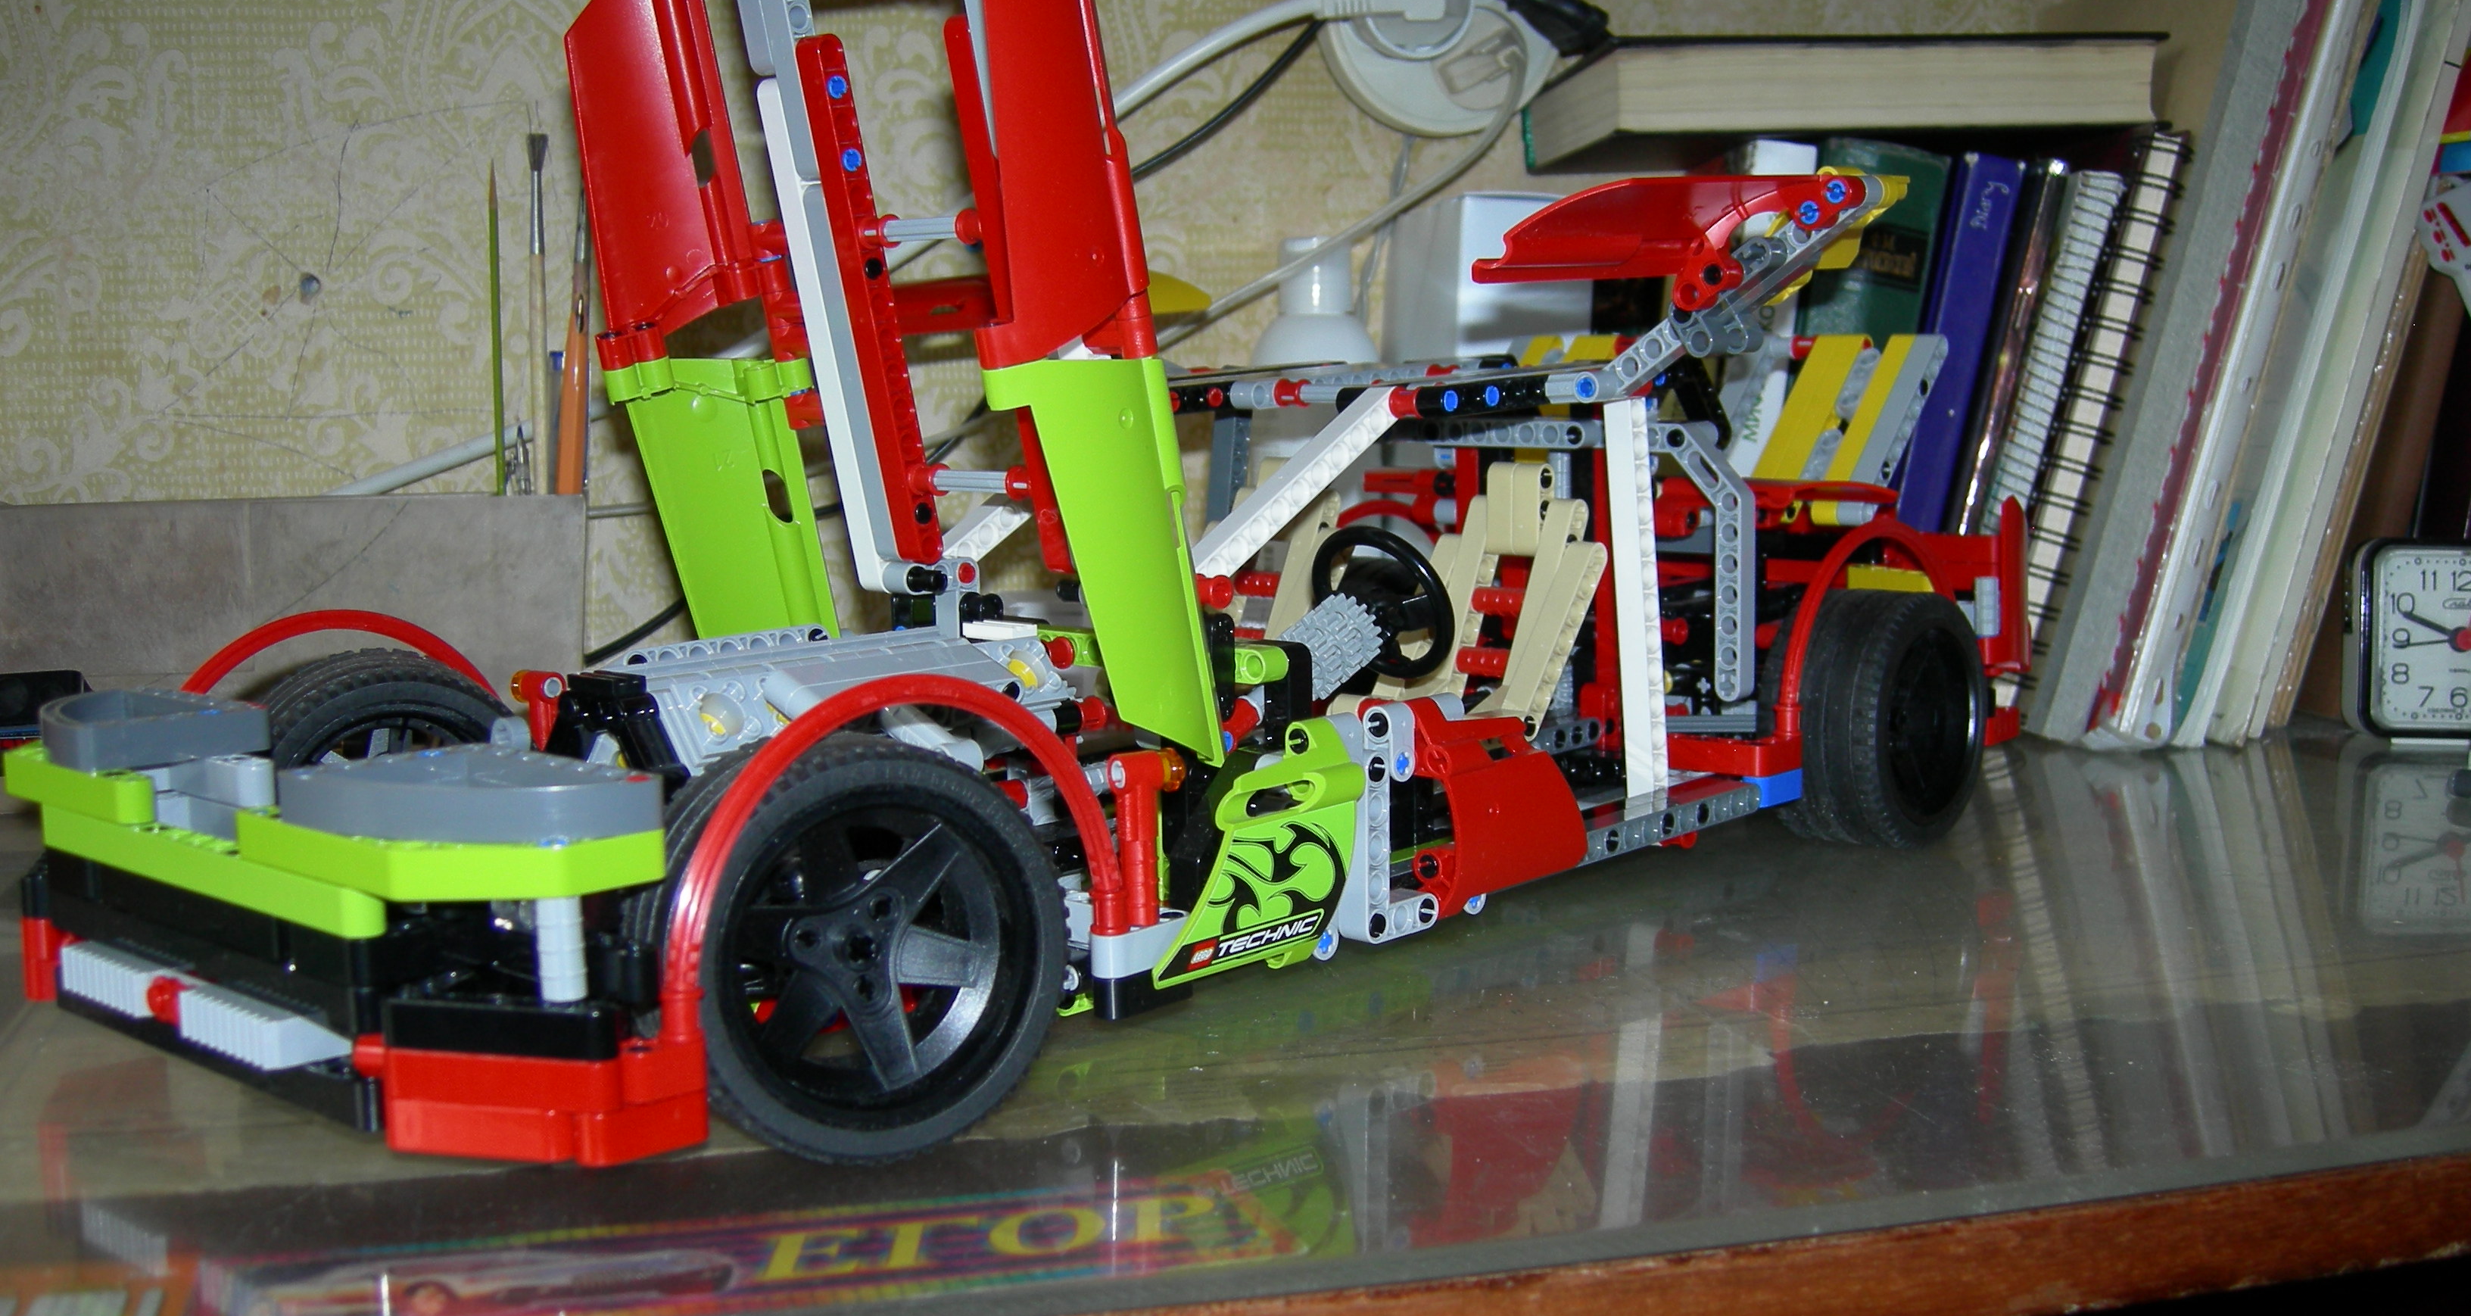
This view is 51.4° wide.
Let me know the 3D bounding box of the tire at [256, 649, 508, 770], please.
[{"bbox_3d":[-0.192,0.033,0.577,0.069,0.069,0.036,-4,8,-30],"label":"tire"}]

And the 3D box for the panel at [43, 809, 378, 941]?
[{"bbox_3d":[-0.183,0.036,0.454,0.120,0.008,0.008,6,9,42],"label":"panel"}]

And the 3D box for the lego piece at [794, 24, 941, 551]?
[{"bbox_3d":[-0.081,-0.079,0.573,0.008,0.120,0.008,5,22,42],"label":"lego piece"}]

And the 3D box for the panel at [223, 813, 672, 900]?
[{"bbox_3d":[-0.131,0.031,0.427,0.072,0.008,0.040,6,9,42],"label":"panel"}]

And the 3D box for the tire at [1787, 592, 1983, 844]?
[{"bbox_3d":[0.171,0.017,0.680,0.034,0.069,0.069,6,9,42],"label":"tire"}]

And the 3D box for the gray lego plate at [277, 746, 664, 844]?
[{"bbox_3d":[-0.125,0.024,0.420,0.056,0.008,0.040,6,9,42],"label":"gray lego plate"}]

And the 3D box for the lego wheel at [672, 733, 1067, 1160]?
[{"bbox_3d":[-0.065,0.048,0.434,0.069,0.069,0.036,-4,8,-29],"label":"lego wheel"}]

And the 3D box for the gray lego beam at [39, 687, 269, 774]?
[{"bbox_3d":[-0.219,0.014,0.507,0.056,0.008,0.040,6,9,42],"label":"gray lego beam"}]

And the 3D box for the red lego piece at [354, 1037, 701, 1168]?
[{"bbox_3d":[-0.111,0.068,0.411,0.044,0.018,0.040,6,9,42],"label":"red lego piece"}]

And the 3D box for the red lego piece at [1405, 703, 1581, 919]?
[{"bbox_3d":[0.056,0.030,0.559,0.020,0.046,0.054,6,9,42],"label":"red lego piece"}]

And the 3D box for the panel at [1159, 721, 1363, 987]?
[{"bbox_3d":[0.005,0.038,0.503,0.018,0.048,0.054,6,9,42],"label":"panel"}]

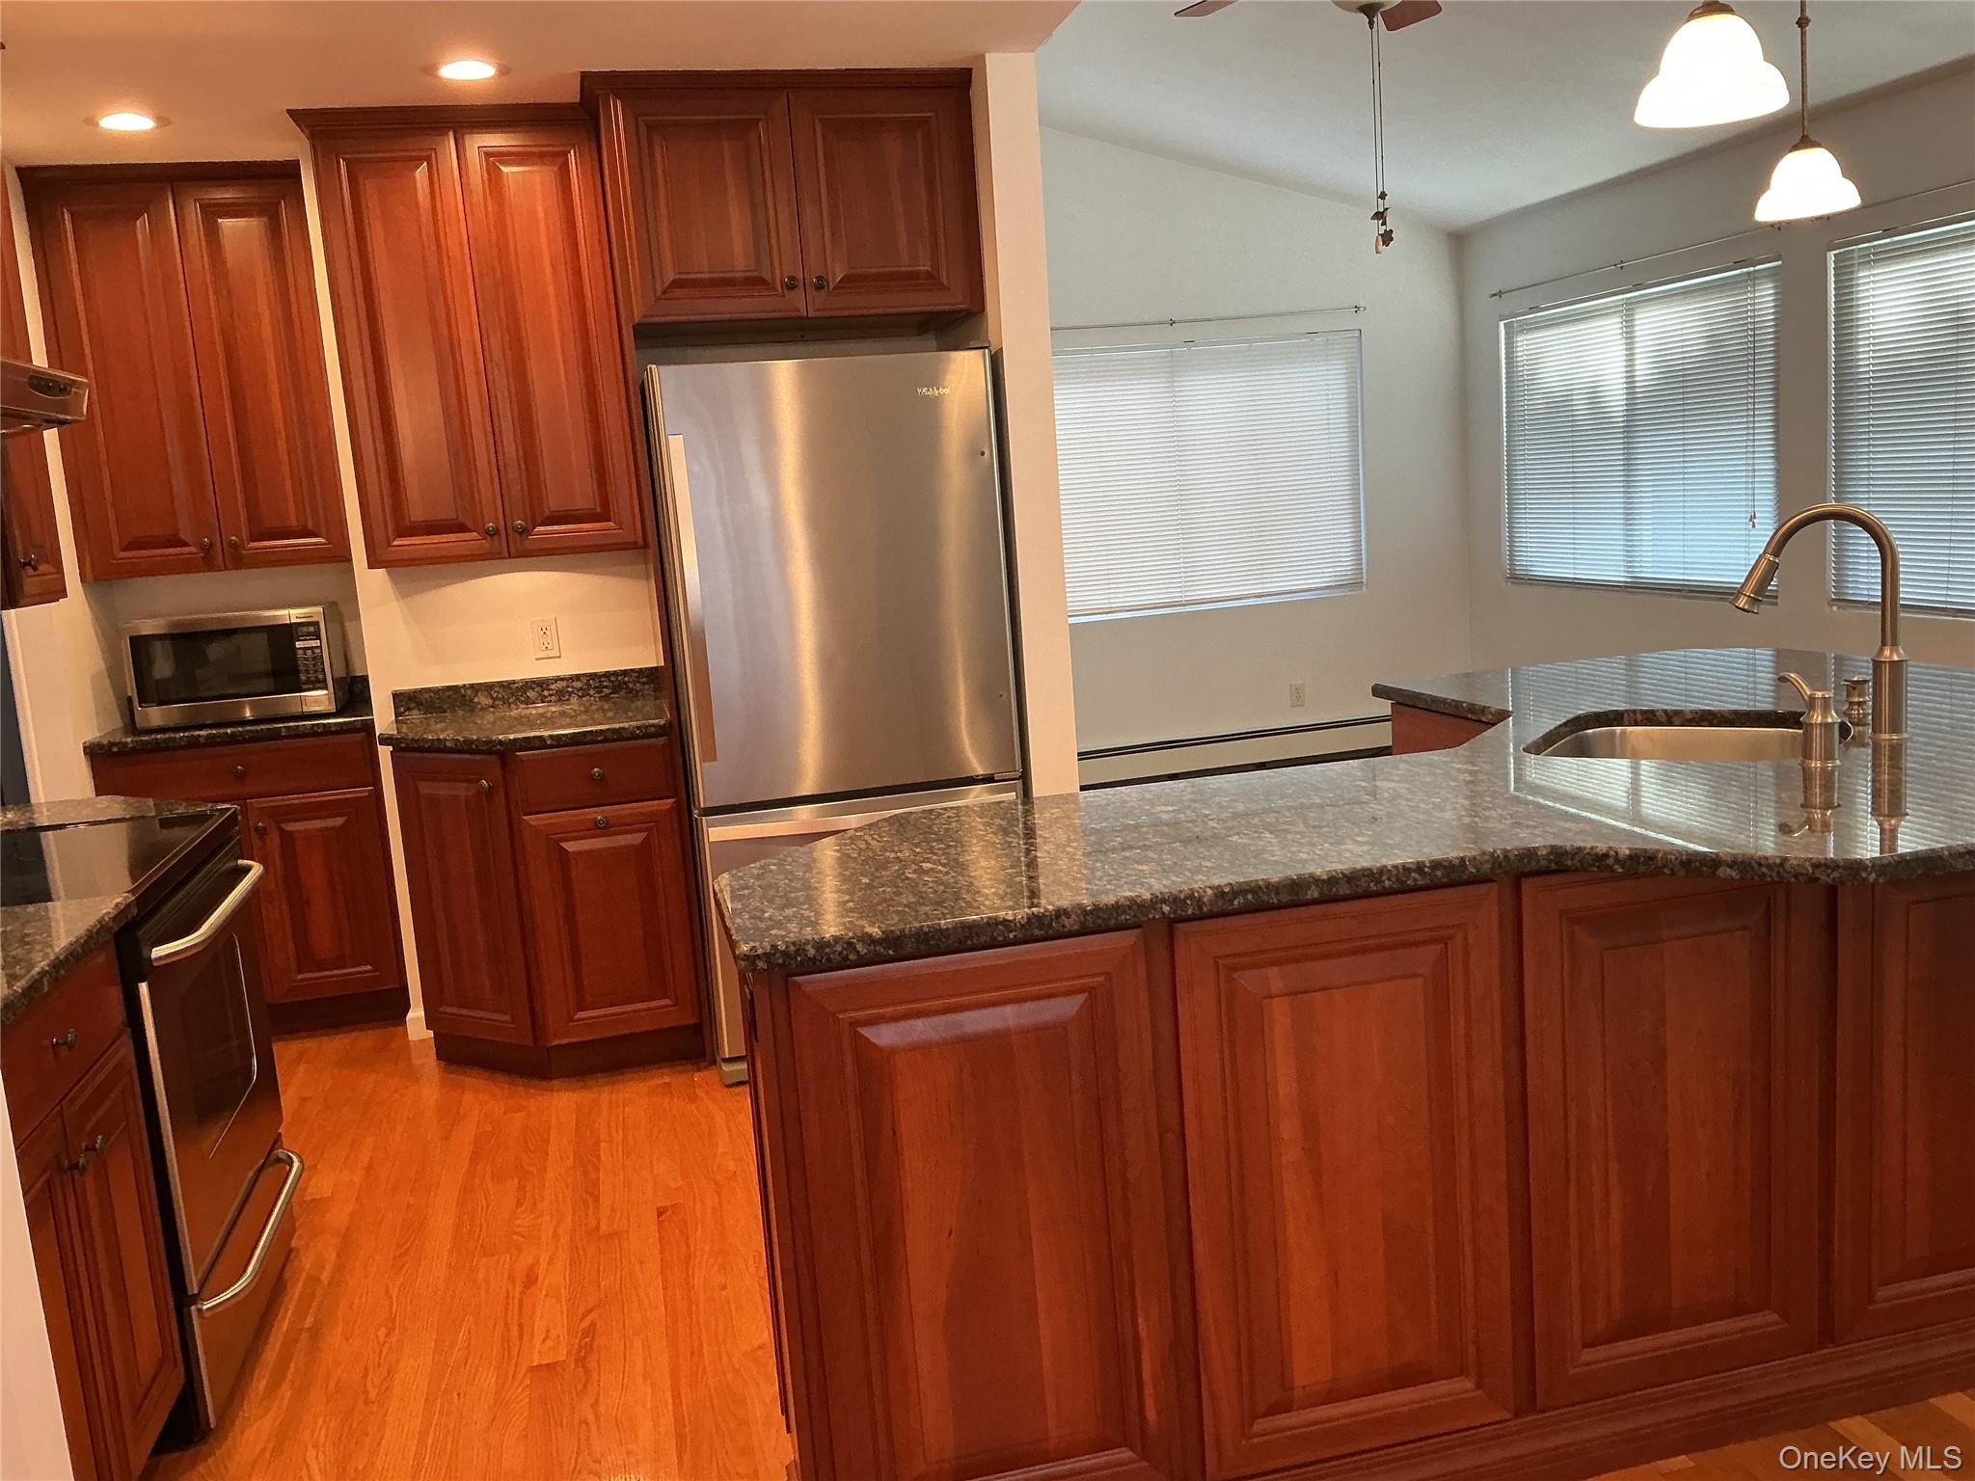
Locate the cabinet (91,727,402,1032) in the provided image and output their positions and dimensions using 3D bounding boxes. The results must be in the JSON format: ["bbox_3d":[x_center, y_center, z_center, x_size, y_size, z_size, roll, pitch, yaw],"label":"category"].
[{"bbox_3d":[-2.090,0.400,4.881,0.738,0.882,0.550,-6,10,-11],"label":"cabinet"}]

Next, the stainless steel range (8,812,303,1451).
[{"bbox_3d":[-1.689,0.673,2.966,0.690,0.922,0.750,-6,10,-11],"label":"stainless steel range"}]

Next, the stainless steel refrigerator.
[{"bbox_3d":[-0.389,-0.087,4.386,0.800,1.778,0.770,-6,10,-11],"label":"stainless steel refrigerator"}]

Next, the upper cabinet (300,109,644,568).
[{"bbox_3d":[-1.305,-1.026,4.289,0.710,1.100,0.340,-6,10,-11],"label":"upper cabinet"}]

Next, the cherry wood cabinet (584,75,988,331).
[{"bbox_3d":[-0.525,-1.349,4.263,0.915,0.565,0.640,-6,10,-11],"label":"cherry wood cabinet"}]

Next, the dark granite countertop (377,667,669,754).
[{"bbox_3d":[-1.213,-0.071,4.325,0.745,0.115,0.570,-6,10,-11],"label":"dark granite countertop"}]

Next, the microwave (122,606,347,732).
[{"bbox_3d":[-2.163,-0.228,4.828,0.528,0.311,0.395,-6,10,-11],"label":"microwave"}]

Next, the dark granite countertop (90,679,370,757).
[{"bbox_3d":[-2.121,-0.082,4.780,0.743,0.112,0.550,-6,10,-11],"label":"dark granite countertop"}]

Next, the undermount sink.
[{"bbox_3d":[1.324,0.118,3.104,0.530,0.210,0.560,2,11,31],"label":"undermount sink"}]

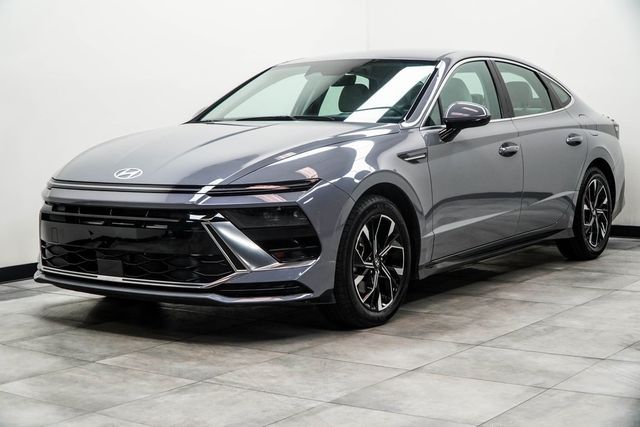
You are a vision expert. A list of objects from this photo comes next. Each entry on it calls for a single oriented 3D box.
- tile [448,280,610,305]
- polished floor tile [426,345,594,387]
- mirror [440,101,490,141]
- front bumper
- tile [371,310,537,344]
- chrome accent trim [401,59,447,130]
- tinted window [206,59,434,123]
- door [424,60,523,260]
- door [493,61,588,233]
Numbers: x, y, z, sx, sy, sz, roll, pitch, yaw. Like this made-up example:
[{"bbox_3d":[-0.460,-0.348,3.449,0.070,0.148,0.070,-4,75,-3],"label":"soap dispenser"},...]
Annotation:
[{"bbox_3d":[1.290,0.476,5.702,0.630,0.012,0.551,1,6,38],"label":"tile"},{"bbox_3d":[0.774,0.626,4.016,0.630,0.012,0.551,1,6,38],"label":"polished floor tile"},{"bbox_3d":[0.785,-0.513,5.304,0.250,0.185,0.200,1,6,36],"label":"mirror"},{"bbox_3d":[-0.831,0.095,4.804,1.830,0.550,0.600,1,6,36],"label":"front bumper"},{"bbox_3d":[0.614,0.568,4.836,0.630,0.012,0.551,1,6,38],"label":"tile"},{"bbox_3d":[0.628,-0.681,5.575,0.060,0.090,0.820,-7,30,25],"label":"chrome accent trim"},{"bbox_3d":[0.005,-0.717,5.930,1.440,0.150,0.800,1,37,36],"label":"tinted window"},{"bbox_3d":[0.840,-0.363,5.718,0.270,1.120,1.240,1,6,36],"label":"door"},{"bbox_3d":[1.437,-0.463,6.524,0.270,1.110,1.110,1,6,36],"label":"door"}]

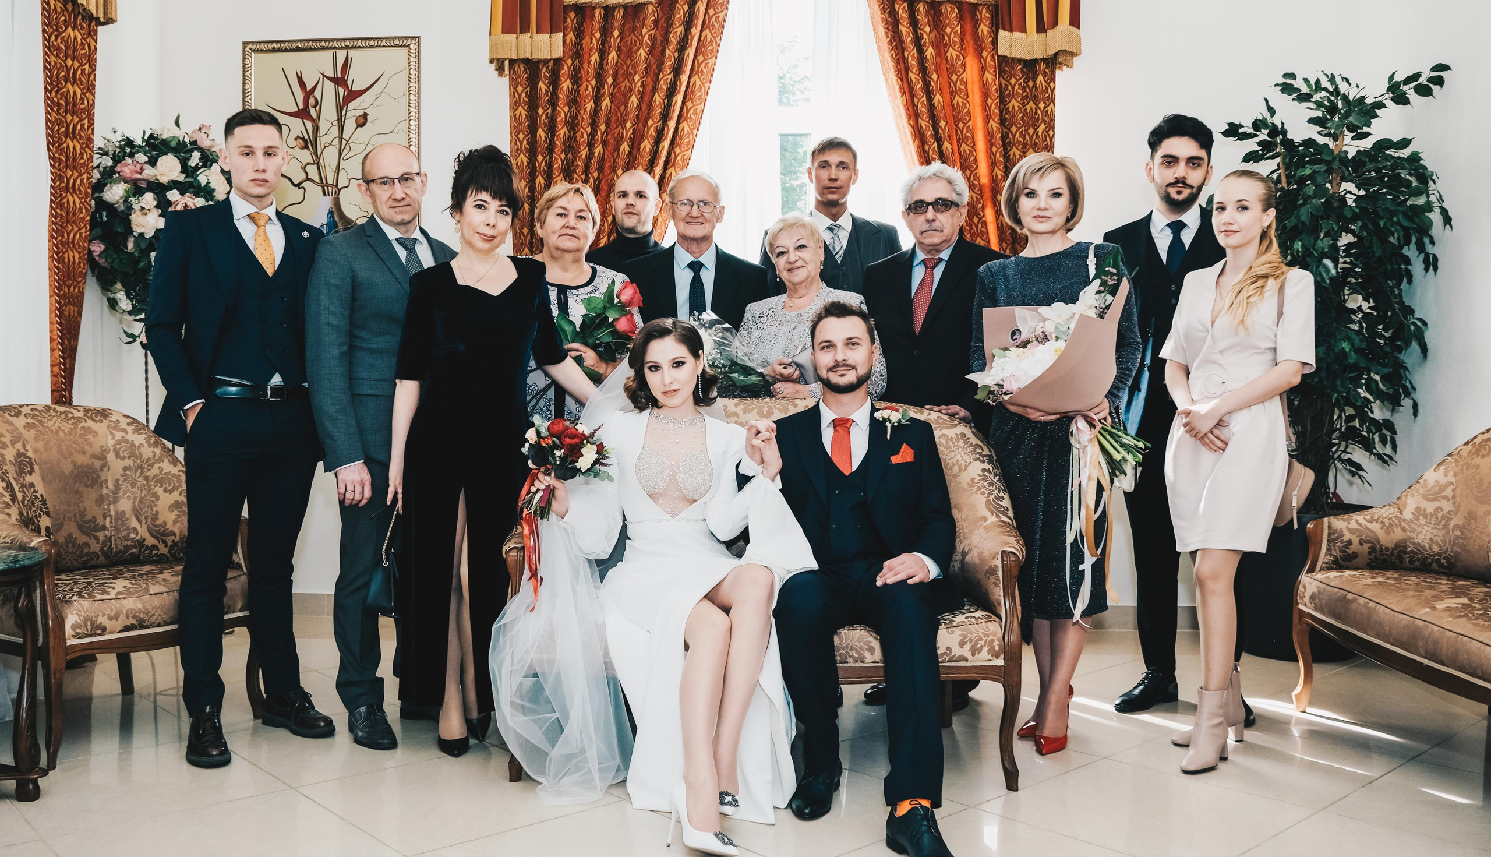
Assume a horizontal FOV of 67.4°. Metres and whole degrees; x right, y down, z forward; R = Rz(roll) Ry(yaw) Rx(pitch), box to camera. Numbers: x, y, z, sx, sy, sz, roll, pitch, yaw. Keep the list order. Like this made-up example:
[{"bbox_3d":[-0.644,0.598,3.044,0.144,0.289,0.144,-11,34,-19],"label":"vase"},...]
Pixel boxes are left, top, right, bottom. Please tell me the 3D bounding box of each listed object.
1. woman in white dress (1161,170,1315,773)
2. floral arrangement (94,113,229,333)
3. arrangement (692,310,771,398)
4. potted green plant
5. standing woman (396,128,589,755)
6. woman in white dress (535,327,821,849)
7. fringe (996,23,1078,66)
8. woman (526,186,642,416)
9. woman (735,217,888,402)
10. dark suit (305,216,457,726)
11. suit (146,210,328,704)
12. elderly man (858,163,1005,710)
[{"bbox_3d":[1.400,0.090,3.180,0.440,1.655,0.360,0,0,38],"label":"woman in white dress"},{"bbox_3d":[-2.540,-0.880,4.880,0.600,0.930,0.380,0,0,-14],"label":"floral arrangement"},{"bbox_3d":[-0.055,-0.235,3.500,0.320,0.330,0.270,0,0,0],"label":"arrangement"},{"bbox_3d":[2.420,-0.280,4.620,0.950,2.410,0.900,0,0,23],"label":"potted green plant"},{"bbox_3d":[-0.750,0.040,3.300,0.600,1.760,0.380,0,0,-12],"label":"standing woman"},{"bbox_3d":[-0.195,0.305,2.780,0.730,1.210,0.800,0,0,-6],"label":"woman in white dress"},{"bbox_3d":[1.285,-1.685,4.950,0.360,0.155,0.150,0,0,4],"label":"fringe"},{"bbox_3d":[-0.545,0.070,3.530,0.500,1.670,0.420,0,0,-3],"label":"woman"},{"bbox_3d":[0.223,0.100,3.720,0.520,1.640,0.360,0,0,9],"label":"woman"},{"bbox_3d":[-1.110,0.100,3.410,0.500,1.480,0.320,0,0,-34],"label":"dark suit"},{"bbox_3d":[-1.465,0.080,3.210,0.500,1.480,0.340,0,0,-40],"label":"suit"},{"bbox_3d":[0.585,0.035,3.680,0.520,1.750,0.380,0,0,14],"label":"elderly man"}]

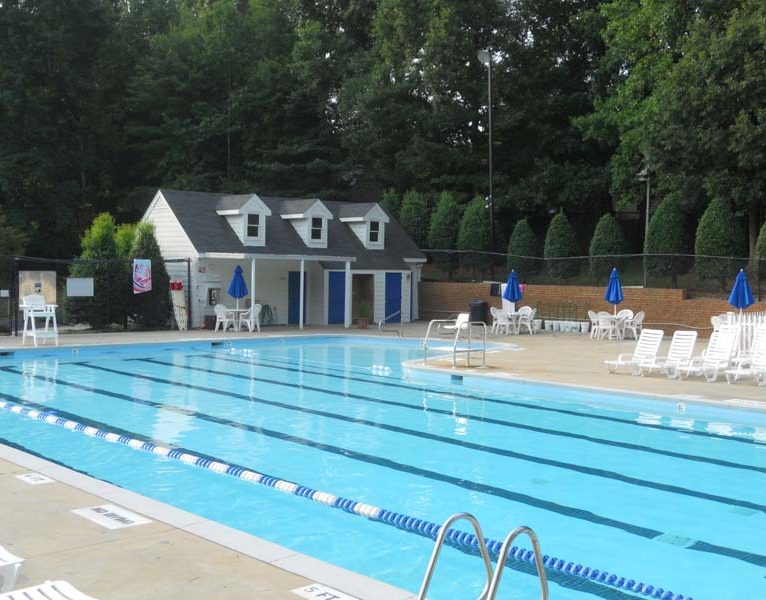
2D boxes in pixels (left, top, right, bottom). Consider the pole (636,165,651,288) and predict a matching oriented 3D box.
[{"bbox_3d":[9.056,-2.526,32.900,0.550,4.350,0.350,-1,2,-43],"label":"pole"}]

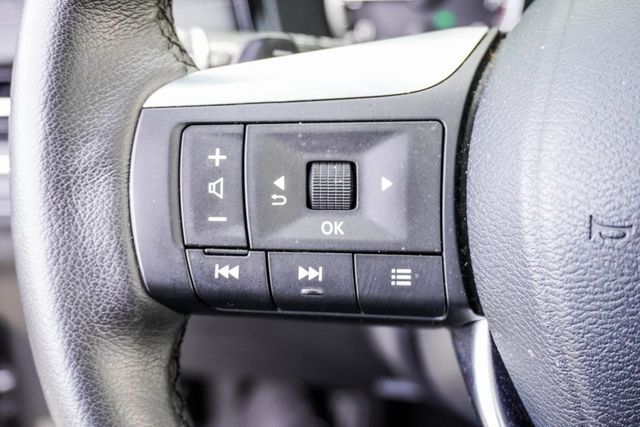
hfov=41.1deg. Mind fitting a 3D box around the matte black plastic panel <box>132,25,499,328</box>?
[{"bbox_3d":[-0.002,-0.011,0.235,0.097,0.077,0.028,0,0,7],"label":"matte black plastic panel"}]

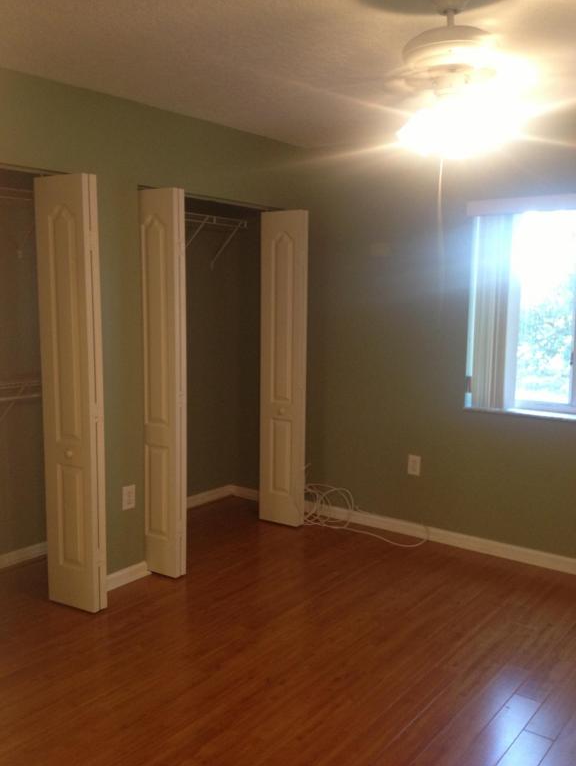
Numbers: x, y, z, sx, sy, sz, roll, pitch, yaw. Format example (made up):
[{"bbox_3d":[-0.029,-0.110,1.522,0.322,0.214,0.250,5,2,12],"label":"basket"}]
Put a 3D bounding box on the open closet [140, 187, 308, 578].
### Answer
[{"bbox_3d":[-0.576,-0.065,4.670,0.821,2.009,1.329,6,9,34],"label":"open closet"}]

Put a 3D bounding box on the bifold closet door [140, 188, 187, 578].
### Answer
[{"bbox_3d":[-0.672,0.015,4.043,0.302,1.996,0.078,6,9,34],"label":"bifold closet door"}]

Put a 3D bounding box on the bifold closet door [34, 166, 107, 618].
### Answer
[{"bbox_3d":[-0.993,0.070,3.604,0.297,1.996,0.083,6,9,34],"label":"bifold closet door"}]

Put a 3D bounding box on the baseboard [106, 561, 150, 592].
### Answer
[{"bbox_3d":[-0.844,0.998,4.015,0.015,0.083,0.348,6,9,34],"label":"baseboard"}]

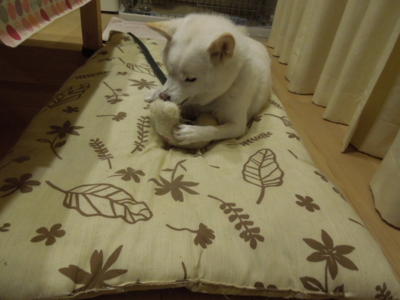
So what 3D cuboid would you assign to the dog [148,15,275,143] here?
[{"bbox_3d":[0.076,-0.266,0.877,0.290,0.250,0.500,22,36,21],"label":"dog"}]

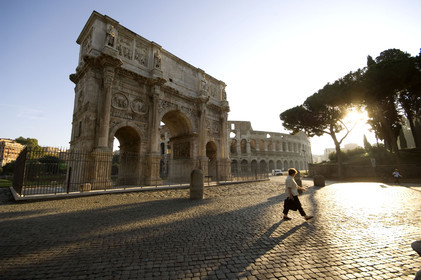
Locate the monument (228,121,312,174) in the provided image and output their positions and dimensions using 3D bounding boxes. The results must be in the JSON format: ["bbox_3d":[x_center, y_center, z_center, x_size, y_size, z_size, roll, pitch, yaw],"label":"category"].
[{"bbox_3d":[14.369,8.516,175.697,188.000,48.000,156.000,5,-12,-31],"label":"monument"}]

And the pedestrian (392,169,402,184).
[{"bbox_3d":[19.724,3.815,18.518,0.450,1.660,0.700,9,-14,-43],"label":"pedestrian"}]

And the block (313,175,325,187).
[{"bbox_3d":[10.942,4.111,17.673,0.943,1.044,0.943,-7,-12,30],"label":"block"}]

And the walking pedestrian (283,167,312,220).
[{"bbox_3d":[2.846,1.789,5.848,0.920,1.620,0.520,-1,-10,0],"label":"walking pedestrian"}]

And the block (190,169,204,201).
[{"bbox_3d":[-0.823,2.723,10.837,0.772,1.738,0.772,0,-11,-4],"label":"block"}]

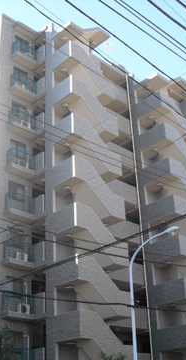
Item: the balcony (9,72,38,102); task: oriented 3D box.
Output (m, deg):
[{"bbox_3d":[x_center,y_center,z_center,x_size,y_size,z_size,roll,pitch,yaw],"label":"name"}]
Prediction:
[{"bbox_3d":[-4.612,-6.189,33.162,1.732,1.380,0.600,21,-34,-40],"label":"balcony"}]

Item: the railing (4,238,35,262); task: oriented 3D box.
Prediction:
[{"bbox_3d":[-4.154,4.079,28.174,1.702,1.103,0.530,21,-34,-40],"label":"railing"}]

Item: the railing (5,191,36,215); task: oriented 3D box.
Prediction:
[{"bbox_3d":[-4.224,1.510,29.313,1.701,1.092,0.523,21,-35,-40],"label":"railing"}]

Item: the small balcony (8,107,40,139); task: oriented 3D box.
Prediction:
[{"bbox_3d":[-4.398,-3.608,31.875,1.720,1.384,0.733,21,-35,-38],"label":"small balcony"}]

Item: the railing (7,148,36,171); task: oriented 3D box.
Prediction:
[{"bbox_3d":[-4.375,-1.146,30.698,1.702,1.103,0.530,21,-34,-40],"label":"railing"}]

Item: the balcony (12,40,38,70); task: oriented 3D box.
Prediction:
[{"bbox_3d":[-4.672,-8.666,34.243,1.701,1.341,0.523,21,-35,-40],"label":"balcony"}]

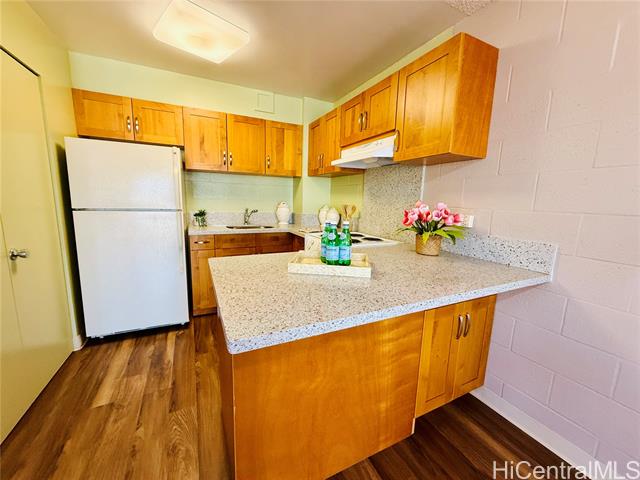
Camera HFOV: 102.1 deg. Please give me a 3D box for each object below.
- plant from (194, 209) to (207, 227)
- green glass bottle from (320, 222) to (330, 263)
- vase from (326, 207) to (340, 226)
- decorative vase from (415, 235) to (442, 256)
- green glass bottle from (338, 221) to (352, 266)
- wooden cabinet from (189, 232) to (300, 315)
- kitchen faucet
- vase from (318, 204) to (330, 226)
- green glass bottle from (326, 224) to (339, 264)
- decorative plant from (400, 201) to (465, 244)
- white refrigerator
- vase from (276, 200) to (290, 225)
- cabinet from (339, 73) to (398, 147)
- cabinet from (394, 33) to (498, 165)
[{"bbox_3d":[-1.347,-0.246,2.935,0.130,0.205,0.130,-3,10,-26],"label":"plant"},{"bbox_3d":[0.043,0.008,1.397,0.065,0.232,0.065,2,9,2],"label":"green glass bottle"},{"bbox_3d":[0.155,-0.244,2.982,0.155,0.240,0.155,-3,10,-26],"label":"vase"},{"bbox_3d":[0.752,0.024,1.776,0.160,0.140,0.160,-3,10,-26],"label":"decorative vase"},{"bbox_3d":[0.138,0.019,1.342,0.065,0.232,0.065,2,9,6],"label":"green glass bottle"},{"bbox_3d":[-0.924,0.337,3.098,1.095,0.880,0.580,-3,10,-26],"label":"wooden cabinet"},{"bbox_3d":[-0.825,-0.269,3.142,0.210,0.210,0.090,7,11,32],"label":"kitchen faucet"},{"bbox_3d":[0.064,-0.263,3.000,0.150,0.250,0.150,-3,10,-26],"label":"vase"},{"bbox_3d":[0.074,0.017,1.344,0.065,0.232,0.065,2,9,3],"label":"green glass bottle"},{"bbox_3d":[0.747,-0.117,1.716,0.410,0.320,0.360,5,10,23],"label":"decorative plant"},{"bbox_3d":[-1.730,0.003,2.512,0.759,1.678,0.720,-3,10,-26],"label":"white refrigerator"},{"bbox_3d":[-0.471,-0.343,3.348,0.185,0.310,0.185,-3,10,-26],"label":"vase"},{"bbox_3d":[0.512,-1.014,2.185,0.324,0.396,0.749,-3,10,-26],"label":"cabinet"},{"bbox_3d":[0.778,-0.825,1.667,0.324,0.602,0.457,-3,10,-26],"label":"cabinet"}]

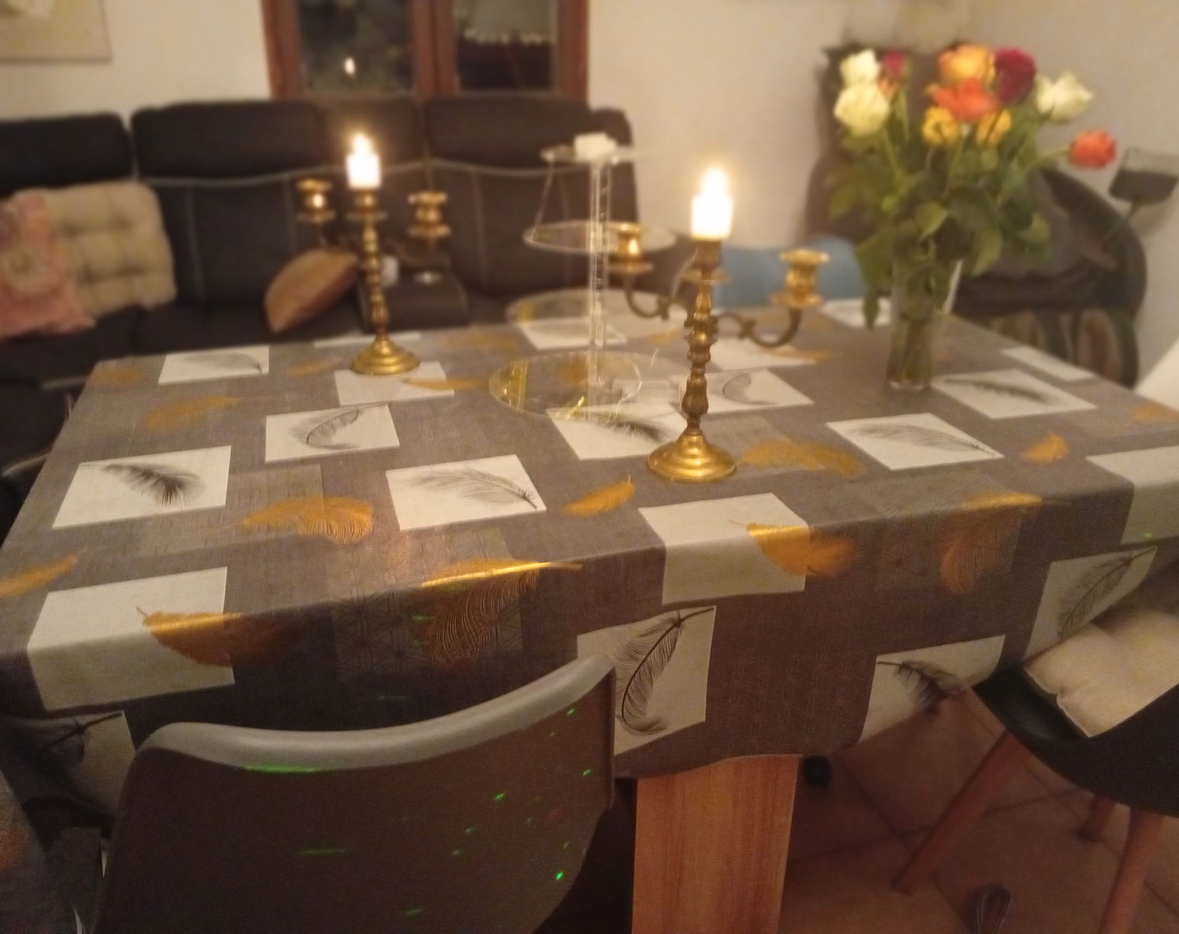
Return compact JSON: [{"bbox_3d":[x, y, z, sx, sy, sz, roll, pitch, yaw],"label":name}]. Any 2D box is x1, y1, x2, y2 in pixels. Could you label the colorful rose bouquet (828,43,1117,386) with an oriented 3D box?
[{"bbox_3d":[0.560,-0.366,1.493,0.400,0.505,0.340,9,26,17],"label":"colorful rose bouquet"}]

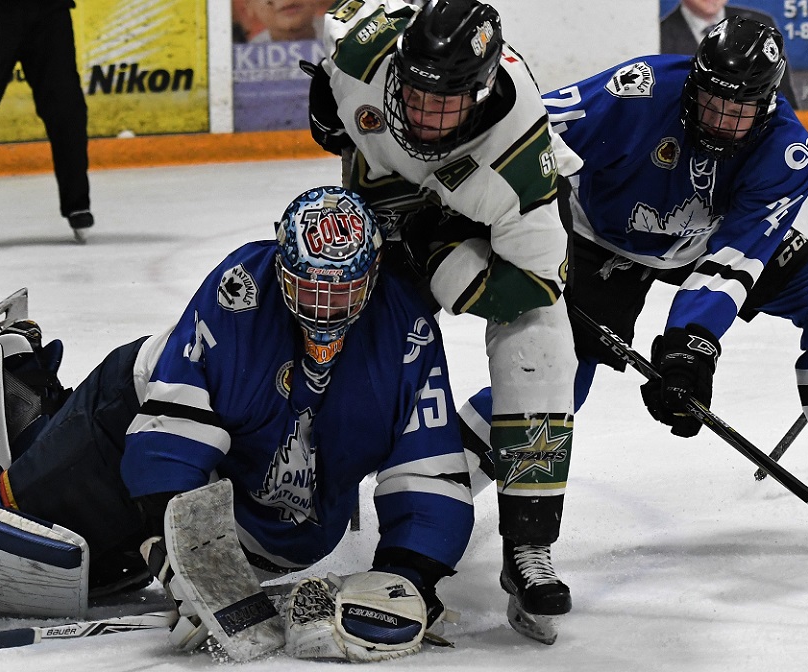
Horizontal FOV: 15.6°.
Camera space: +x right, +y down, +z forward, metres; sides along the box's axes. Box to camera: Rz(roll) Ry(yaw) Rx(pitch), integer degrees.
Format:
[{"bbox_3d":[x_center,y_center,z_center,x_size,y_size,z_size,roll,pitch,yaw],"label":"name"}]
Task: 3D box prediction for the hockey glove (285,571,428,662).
[{"bbox_3d":[-0.098,0.579,6.220,0.300,0.200,0.280,1,8,11],"label":"hockey glove"}]

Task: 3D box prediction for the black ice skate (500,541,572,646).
[{"bbox_3d":[0.282,0.514,6.360,0.105,0.260,0.300,-3,8,-22],"label":"black ice skate"}]

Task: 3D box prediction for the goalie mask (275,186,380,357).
[{"bbox_3d":[-0.168,-0.144,6.450,0.250,0.340,0.300,4,33,2],"label":"goalie mask"}]

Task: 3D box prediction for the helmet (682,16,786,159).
[{"bbox_3d":[0.785,-0.592,7.030,0.240,0.290,0.290,11,38,10],"label":"helmet"}]

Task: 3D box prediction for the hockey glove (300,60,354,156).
[{"bbox_3d":[-0.160,-0.497,6.400,0.160,0.240,0.170,3,8,27],"label":"hockey glove"}]

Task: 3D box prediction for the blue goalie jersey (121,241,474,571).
[{"bbox_3d":[-0.240,0.147,6.500,0.750,0.700,0.500,-1,33,-6],"label":"blue goalie jersey"}]

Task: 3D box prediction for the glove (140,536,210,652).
[{"bbox_3d":[-0.466,0.547,6.270,0.150,0.250,0.170,-20,0,-42],"label":"glove"}]

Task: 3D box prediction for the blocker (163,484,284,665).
[{"bbox_3d":[-0.385,0.499,6.200,0.200,0.380,0.130,-20,0,-42],"label":"blocker"}]

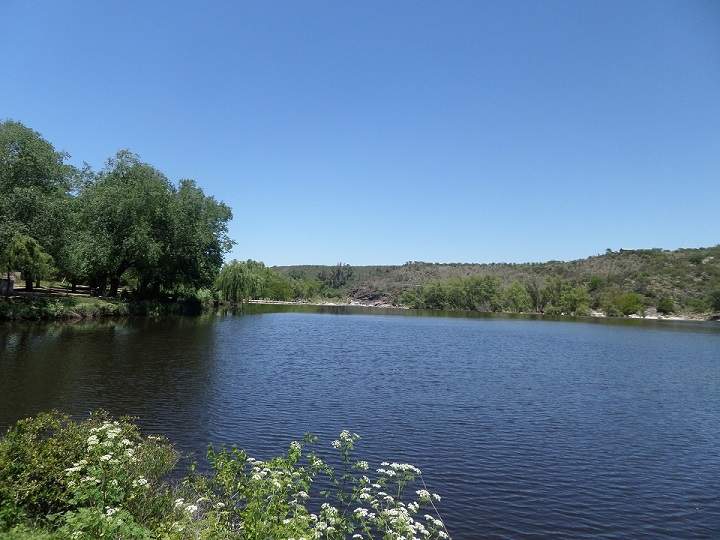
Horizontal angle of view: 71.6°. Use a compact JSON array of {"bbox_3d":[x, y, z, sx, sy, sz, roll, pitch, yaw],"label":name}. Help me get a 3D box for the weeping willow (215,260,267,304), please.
[{"bbox_3d":[-19.869,2.078,83.000,8.600,7.400,8.000,1,-2,-13],"label":"weeping willow"}]

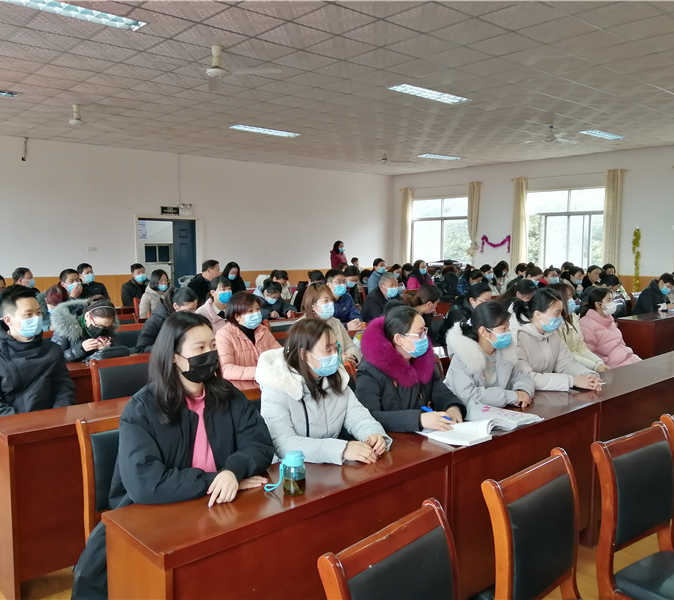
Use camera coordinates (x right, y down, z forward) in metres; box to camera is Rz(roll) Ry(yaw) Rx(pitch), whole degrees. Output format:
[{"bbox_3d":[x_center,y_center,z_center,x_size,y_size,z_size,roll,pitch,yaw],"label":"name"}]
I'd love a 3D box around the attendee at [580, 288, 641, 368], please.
[{"bbox_3d":[2.009,0.547,4.398,0.500,1.220,0.750,-5,7,-42],"label":"attendee"}]

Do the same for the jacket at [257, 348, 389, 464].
[{"bbox_3d":[-0.072,0.590,2.603,0.560,0.670,0.540,6,8,43],"label":"jacket"}]

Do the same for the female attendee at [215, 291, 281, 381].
[{"bbox_3d":[-0.500,0.579,3.787,0.520,1.255,0.750,-5,8,-44],"label":"female attendee"}]

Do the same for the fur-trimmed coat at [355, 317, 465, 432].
[{"bbox_3d":[0.346,0.479,2.916,0.560,0.750,0.550,5,8,41],"label":"fur-trimmed coat"}]

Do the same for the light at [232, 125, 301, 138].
[{"bbox_3d":[-1.142,-2.714,9.712,1.230,0.090,0.290,-5,8,-41],"label":"light"}]

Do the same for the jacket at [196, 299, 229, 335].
[{"bbox_3d":[-1.018,0.308,5.034,0.480,0.630,0.460,-5,7,-42],"label":"jacket"}]

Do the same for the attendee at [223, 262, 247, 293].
[{"bbox_3d":[-1.420,0.154,8.326,0.460,1.280,0.620,-4,6,-37],"label":"attendee"}]

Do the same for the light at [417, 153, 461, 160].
[{"bbox_3d":[2.306,-3.128,13.156,1.220,0.080,0.310,-5,8,-41],"label":"light"}]

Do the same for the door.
[{"bbox_3d":[-3.339,-0.734,13.137,0.600,1.987,0.060,-5,8,-41],"label":"door"}]

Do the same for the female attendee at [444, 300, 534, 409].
[{"bbox_3d":[0.786,0.646,3.180,0.500,1.240,0.650,-5,7,-42],"label":"female attendee"}]

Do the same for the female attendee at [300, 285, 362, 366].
[{"bbox_3d":[-0.076,0.524,4.446,0.720,1.260,0.520,6,8,43],"label":"female attendee"}]

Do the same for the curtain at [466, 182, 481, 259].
[{"bbox_3d":[3.336,-1.935,14.623,0.150,1.800,0.380,-5,8,-41],"label":"curtain"}]

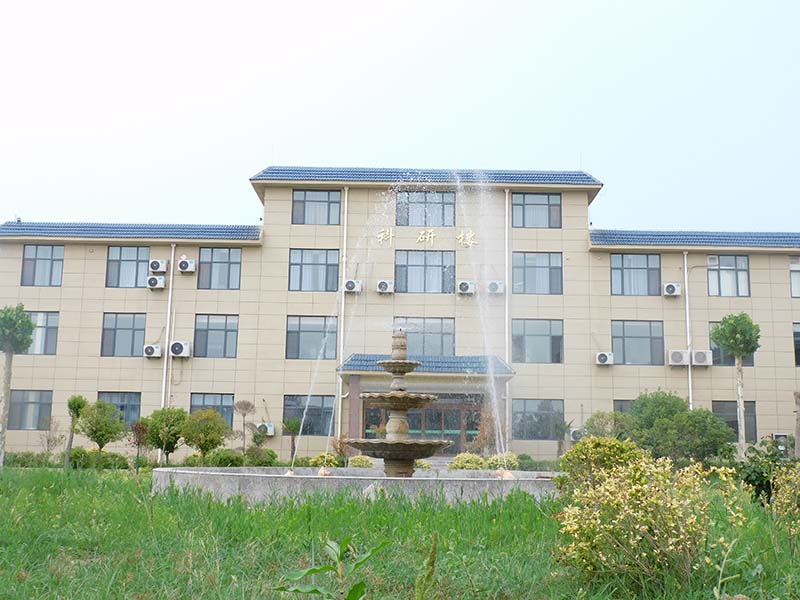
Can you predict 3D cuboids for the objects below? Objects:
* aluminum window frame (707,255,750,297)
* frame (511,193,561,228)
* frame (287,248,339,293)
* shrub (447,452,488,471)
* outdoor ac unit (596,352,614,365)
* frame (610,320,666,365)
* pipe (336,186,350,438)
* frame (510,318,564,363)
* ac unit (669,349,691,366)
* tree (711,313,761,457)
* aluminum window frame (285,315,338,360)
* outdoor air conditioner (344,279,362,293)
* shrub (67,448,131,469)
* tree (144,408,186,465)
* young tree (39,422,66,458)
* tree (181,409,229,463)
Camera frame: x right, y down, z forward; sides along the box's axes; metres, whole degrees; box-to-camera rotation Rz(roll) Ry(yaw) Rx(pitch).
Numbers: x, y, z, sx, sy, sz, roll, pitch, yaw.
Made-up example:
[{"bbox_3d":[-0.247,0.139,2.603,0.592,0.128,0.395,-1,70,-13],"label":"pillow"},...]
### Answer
[{"bbox_3d":[16.227,-1.170,45.681,2.039,2.078,0.120,1,-9,1],"label":"aluminum window frame"},{"bbox_3d":[6.949,-4.512,46.846,2.479,1.816,0.100,1,-10,1],"label":"frame"},{"bbox_3d":[-4.315,-1.490,46.536,2.501,2.149,0.100,1,-10,1],"label":"frame"},{"bbox_3d":[2.511,6.186,34.415,1.416,0.981,1.400,1,-10,1],"label":"shrub"},{"bbox_3d":[9.793,2.806,44.107,0.790,0.560,0.300,1,-10,1],"label":"outdoor ac unit"},{"bbox_3d":[11.342,2.037,44.098,2.428,2.101,0.110,1,-9,1],"label":"frame"},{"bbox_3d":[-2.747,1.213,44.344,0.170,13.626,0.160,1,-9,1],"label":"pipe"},{"bbox_3d":[6.835,2.062,45.722,2.526,2.169,0.100,1,-10,1],"label":"frame"},{"bbox_3d":[13.336,2.755,44.027,0.940,0.690,0.360,1,-10,1],"label":"ac unit"},{"bbox_3d":[13.061,3.744,35.670,1.899,6.563,1.850,1,-10,1],"label":"tree"},{"bbox_3d":[-4.366,1.887,45.958,2.506,2.136,0.100,1,-10,1],"label":"aluminum window frame"},{"bbox_3d":[-2.297,-0.683,46.056,0.780,0.550,0.300,1,-10,1],"label":"outdoor air conditioner"},{"bbox_3d":[-13.447,7.053,40.918,2.850,0.903,1.300,1,-10,1],"label":"shrub"},{"bbox_3d":[-10.159,5.960,40.263,1.816,2.540,1.816,1,-10,1],"label":"tree"},{"bbox_3d":[-15.504,6.286,41.218,1.254,1.811,1.200,1,-10,1],"label":"young tree"},{"bbox_3d":[-7.986,5.748,37.702,1.765,2.589,1.750,1,-10,1],"label":"tree"}]

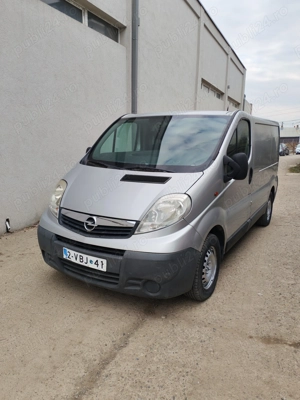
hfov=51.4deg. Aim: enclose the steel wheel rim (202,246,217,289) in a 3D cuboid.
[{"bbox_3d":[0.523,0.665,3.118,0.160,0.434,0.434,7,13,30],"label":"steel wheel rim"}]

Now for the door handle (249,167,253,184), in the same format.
[{"bbox_3d":[1.303,-0.321,4.014,0.050,0.220,0.110,7,13,30],"label":"door handle"}]

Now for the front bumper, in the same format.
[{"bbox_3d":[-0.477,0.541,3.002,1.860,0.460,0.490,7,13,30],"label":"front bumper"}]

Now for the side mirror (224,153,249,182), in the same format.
[{"bbox_3d":[0.915,-0.330,3.259,0.265,0.315,0.230,7,13,30],"label":"side mirror"}]

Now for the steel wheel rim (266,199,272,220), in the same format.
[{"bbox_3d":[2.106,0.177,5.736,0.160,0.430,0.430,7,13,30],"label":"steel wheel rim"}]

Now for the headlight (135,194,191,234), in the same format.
[{"bbox_3d":[0.115,0.124,2.667,0.360,0.325,0.390,7,13,30],"label":"headlight"}]

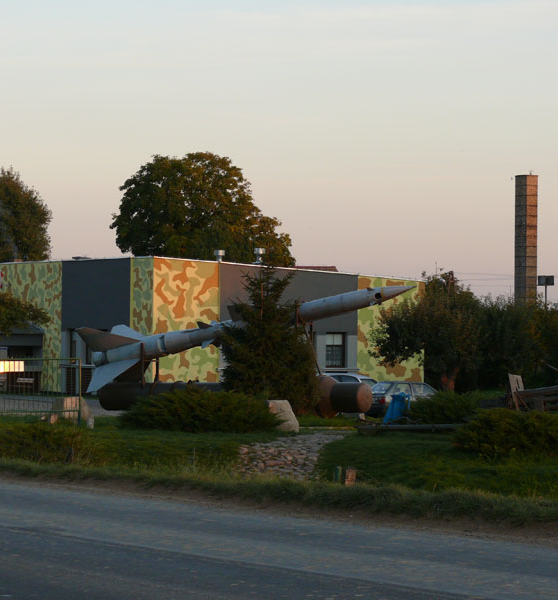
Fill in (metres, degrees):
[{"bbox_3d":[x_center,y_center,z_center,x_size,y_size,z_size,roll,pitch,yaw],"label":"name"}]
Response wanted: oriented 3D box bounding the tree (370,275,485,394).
[{"bbox_3d":[5.616,1.579,88.000,4.188,5.252,4.200,0,-1,4],"label":"tree"}]

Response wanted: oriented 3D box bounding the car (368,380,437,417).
[{"bbox_3d":[5.297,3.846,90.320,4.000,1.400,1.660,1,-1,-34],"label":"car"}]

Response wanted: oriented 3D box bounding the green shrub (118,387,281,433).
[{"bbox_3d":[-1.723,2.360,50.094,3.627,0.971,2.500,1,-1,-2],"label":"green shrub"}]

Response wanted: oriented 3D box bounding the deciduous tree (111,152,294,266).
[{"bbox_3d":[-4.356,-1.699,129.864,10.300,13.200,10.300,0,-1,0],"label":"deciduous tree"}]

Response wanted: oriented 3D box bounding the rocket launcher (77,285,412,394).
[{"bbox_3d":[-0.828,0.699,63.718,10.800,1.900,1.880,-13,-9,32],"label":"rocket launcher"}]

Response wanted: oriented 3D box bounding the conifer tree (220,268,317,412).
[{"bbox_3d":[-0.293,1.143,60.959,2.500,3.950,2.500,0,-1,0],"label":"conifer tree"}]

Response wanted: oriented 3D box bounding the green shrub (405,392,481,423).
[{"bbox_3d":[3.926,2.604,55.488,1.801,0.861,1.600,0,-1,4],"label":"green shrub"}]

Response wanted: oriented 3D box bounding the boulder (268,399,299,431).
[{"bbox_3d":[0.106,3.075,61.000,0.870,0.860,0.700,1,-2,0],"label":"boulder"}]

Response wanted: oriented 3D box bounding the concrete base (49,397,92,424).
[{"bbox_3d":[-5.140,2.696,57.007,1.000,0.700,0.800,0,-1,0],"label":"concrete base"}]

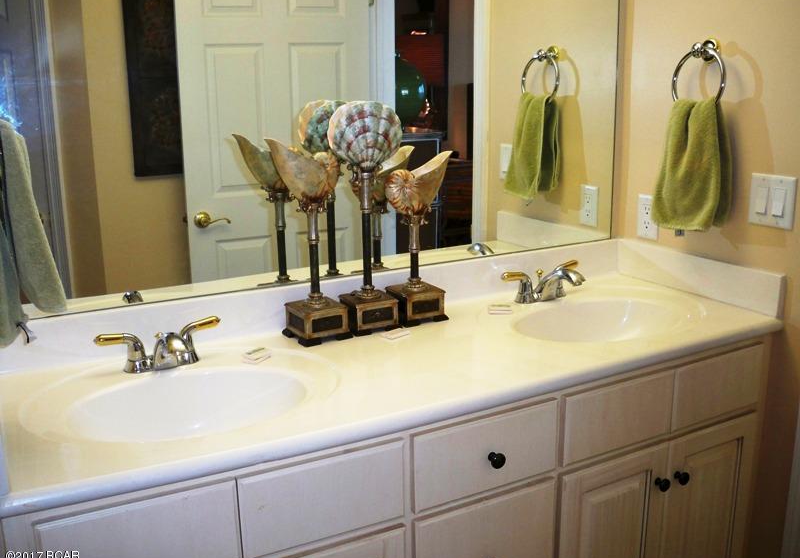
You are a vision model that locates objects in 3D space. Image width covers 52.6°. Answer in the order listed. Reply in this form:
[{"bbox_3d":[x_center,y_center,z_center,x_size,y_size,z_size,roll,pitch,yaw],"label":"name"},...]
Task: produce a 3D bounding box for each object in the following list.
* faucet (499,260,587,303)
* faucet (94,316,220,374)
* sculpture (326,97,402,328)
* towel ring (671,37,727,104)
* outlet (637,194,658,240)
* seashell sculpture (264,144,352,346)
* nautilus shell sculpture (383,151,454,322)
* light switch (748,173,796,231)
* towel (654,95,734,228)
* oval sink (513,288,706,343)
[{"bbox_3d":[0.380,0.015,1.974,0.240,0.093,0.180,-8,15,-27],"label":"faucet"},{"bbox_3d":[-0.452,0.137,1.553,0.245,0.093,0.180,-8,15,-27],"label":"faucet"},{"bbox_3d":[-0.069,-0.137,1.785,0.177,0.497,0.118,-8,15,-27],"label":"sculpture"},{"bbox_3d":[0.713,-0.474,1.904,0.065,0.190,0.165,-8,15,-27],"label":"towel ring"},{"bbox_3d":[0.660,-0.166,2.158,0.008,0.114,0.070,-8,15,-27],"label":"outlet"},{"bbox_3d":[-0.192,-0.084,1.682,0.160,0.420,0.119,-8,15,-27],"label":"seashell sculpture"},{"bbox_3d":[0.047,-0.097,1.853,0.178,0.384,0.115,-8,15,-27],"label":"nautilus shell sculpture"},{"bbox_3d":[0.832,-0.173,1.814,0.010,0.114,0.116,-8,15,-27],"label":"light switch"},{"bbox_3d":[0.705,-0.272,1.928,0.085,0.320,0.195,-8,15,-27],"label":"towel"},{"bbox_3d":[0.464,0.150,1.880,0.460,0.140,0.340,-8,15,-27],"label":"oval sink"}]

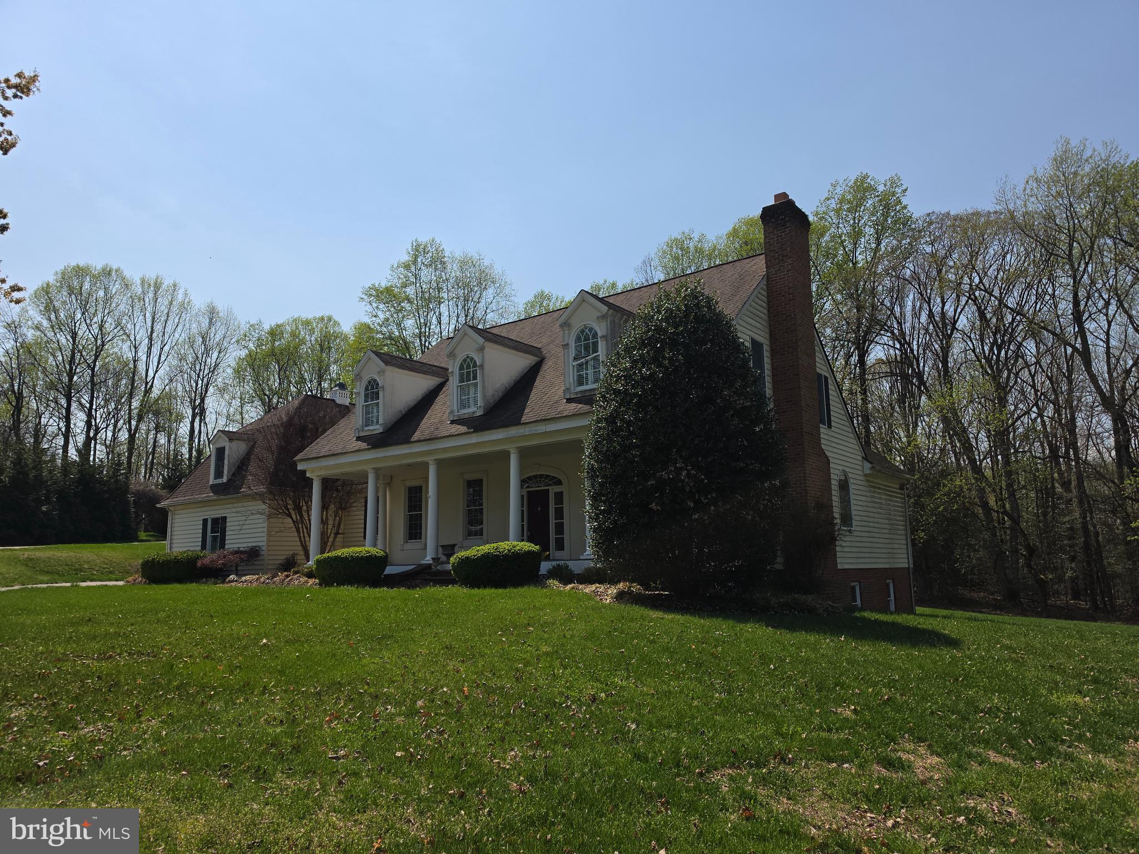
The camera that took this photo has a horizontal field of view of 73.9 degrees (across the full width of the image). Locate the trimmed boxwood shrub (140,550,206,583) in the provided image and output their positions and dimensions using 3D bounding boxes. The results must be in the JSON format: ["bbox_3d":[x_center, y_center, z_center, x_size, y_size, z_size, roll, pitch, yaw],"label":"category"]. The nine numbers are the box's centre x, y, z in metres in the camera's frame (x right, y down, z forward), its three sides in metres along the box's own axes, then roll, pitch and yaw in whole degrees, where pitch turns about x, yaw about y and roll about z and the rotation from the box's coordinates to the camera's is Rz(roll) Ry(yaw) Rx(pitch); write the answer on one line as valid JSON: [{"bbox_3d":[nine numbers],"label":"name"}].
[{"bbox_3d":[-14.701,5.197,28.066,2.250,1.200,1.950,-9,-13,37],"label":"trimmed boxwood shrub"}]

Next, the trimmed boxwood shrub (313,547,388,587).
[{"bbox_3d":[-5.718,3.649,19.770,1.850,1.070,1.750,-9,-13,37],"label":"trimmed boxwood shrub"}]

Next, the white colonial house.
[{"bbox_3d":[-2.351,1.360,29.605,26.300,11.650,16.950,-9,-13,37],"label":"white colonial house"}]

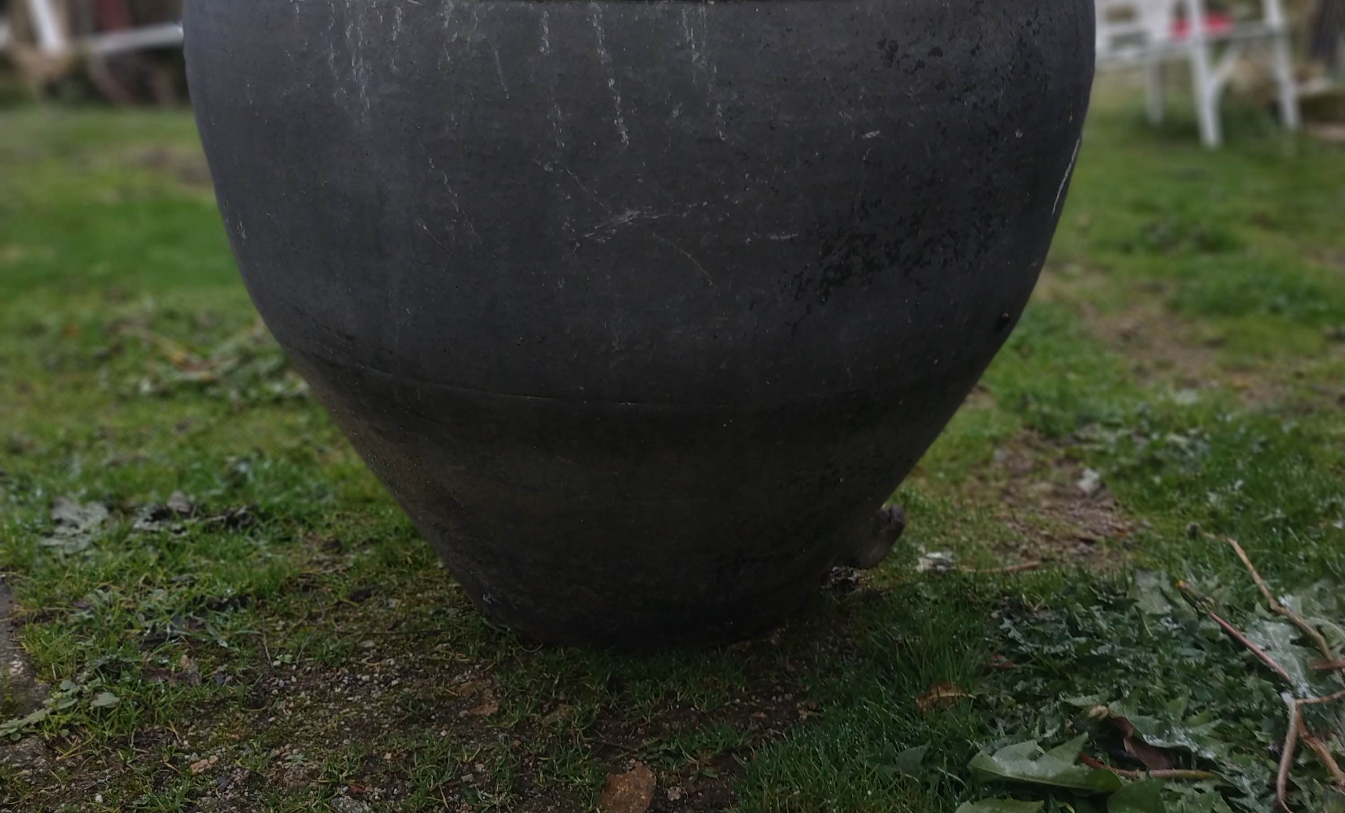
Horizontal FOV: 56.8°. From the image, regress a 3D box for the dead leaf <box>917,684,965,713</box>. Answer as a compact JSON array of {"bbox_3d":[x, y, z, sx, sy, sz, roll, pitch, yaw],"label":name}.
[{"bbox_3d":[0.244,0.265,1.132,0.043,0.014,0.028,0,24,0],"label":"dead leaf"}]

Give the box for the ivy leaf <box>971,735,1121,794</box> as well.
[{"bbox_3d":[0.325,0.319,1.098,0.122,0.035,0.065,-2,23,-6],"label":"ivy leaf"}]

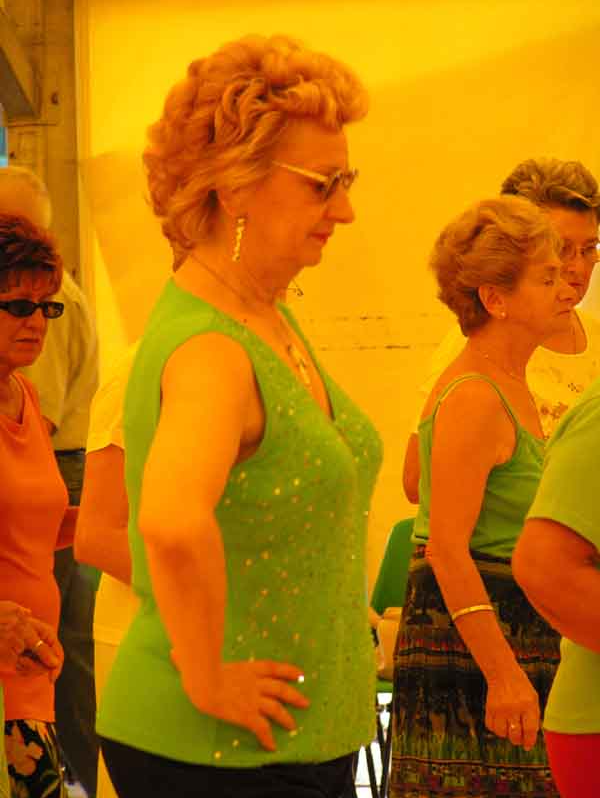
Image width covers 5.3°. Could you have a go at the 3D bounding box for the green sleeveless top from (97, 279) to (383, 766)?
[{"bbox_3d":[-0.072,0.147,7.700,0.310,0.580,0.420,0,0,25],"label":"green sleeveless top"}]

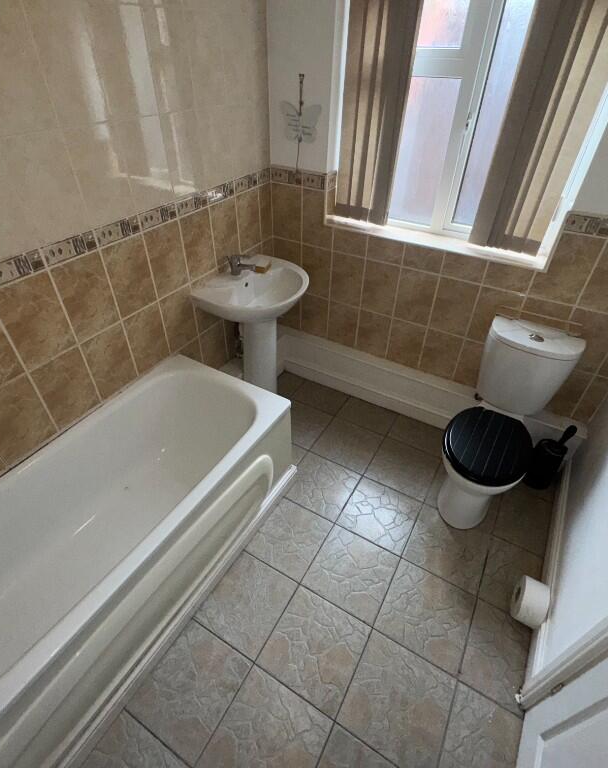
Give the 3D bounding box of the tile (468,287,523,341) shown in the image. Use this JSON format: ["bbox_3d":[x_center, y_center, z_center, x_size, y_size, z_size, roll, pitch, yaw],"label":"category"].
[{"bbox_3d":[0.944,-0.326,2.051,0.200,0.300,0.010,21,43,23],"label":"tile"}]

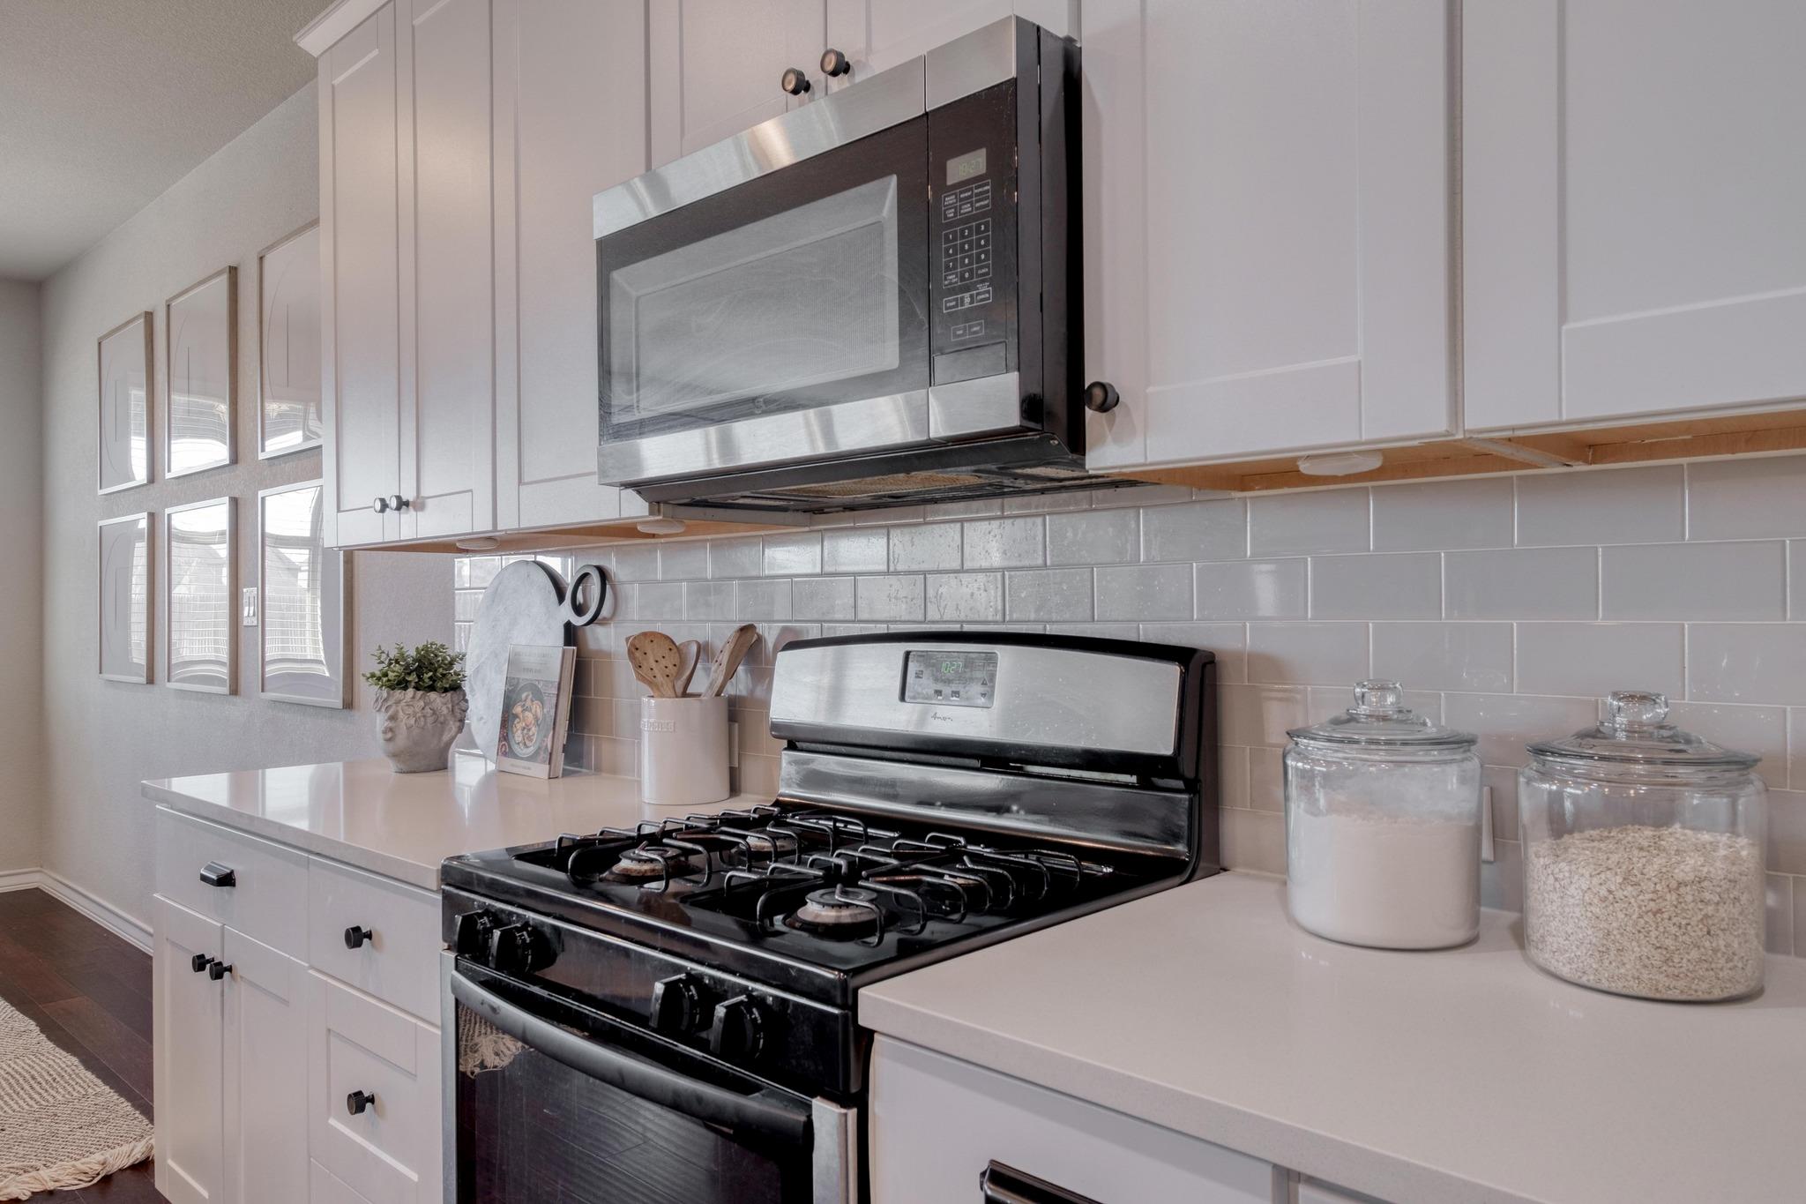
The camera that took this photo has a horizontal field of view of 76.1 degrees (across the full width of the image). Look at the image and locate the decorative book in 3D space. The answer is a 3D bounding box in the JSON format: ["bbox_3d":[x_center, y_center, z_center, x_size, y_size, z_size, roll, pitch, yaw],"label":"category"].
[{"bbox_3d":[-0.770,0.228,2.424,0.184,0.269,0.033,-1,-8,38],"label":"decorative book"}]

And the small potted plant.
[{"bbox_3d":[-1.055,0.224,2.503,0.205,0.282,0.212,-1,-1,30],"label":"small potted plant"}]

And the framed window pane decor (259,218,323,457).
[{"bbox_3d":[-1.774,-0.782,3.414,0.630,0.645,0.037,-1,-1,42],"label":"framed window pane decor"}]

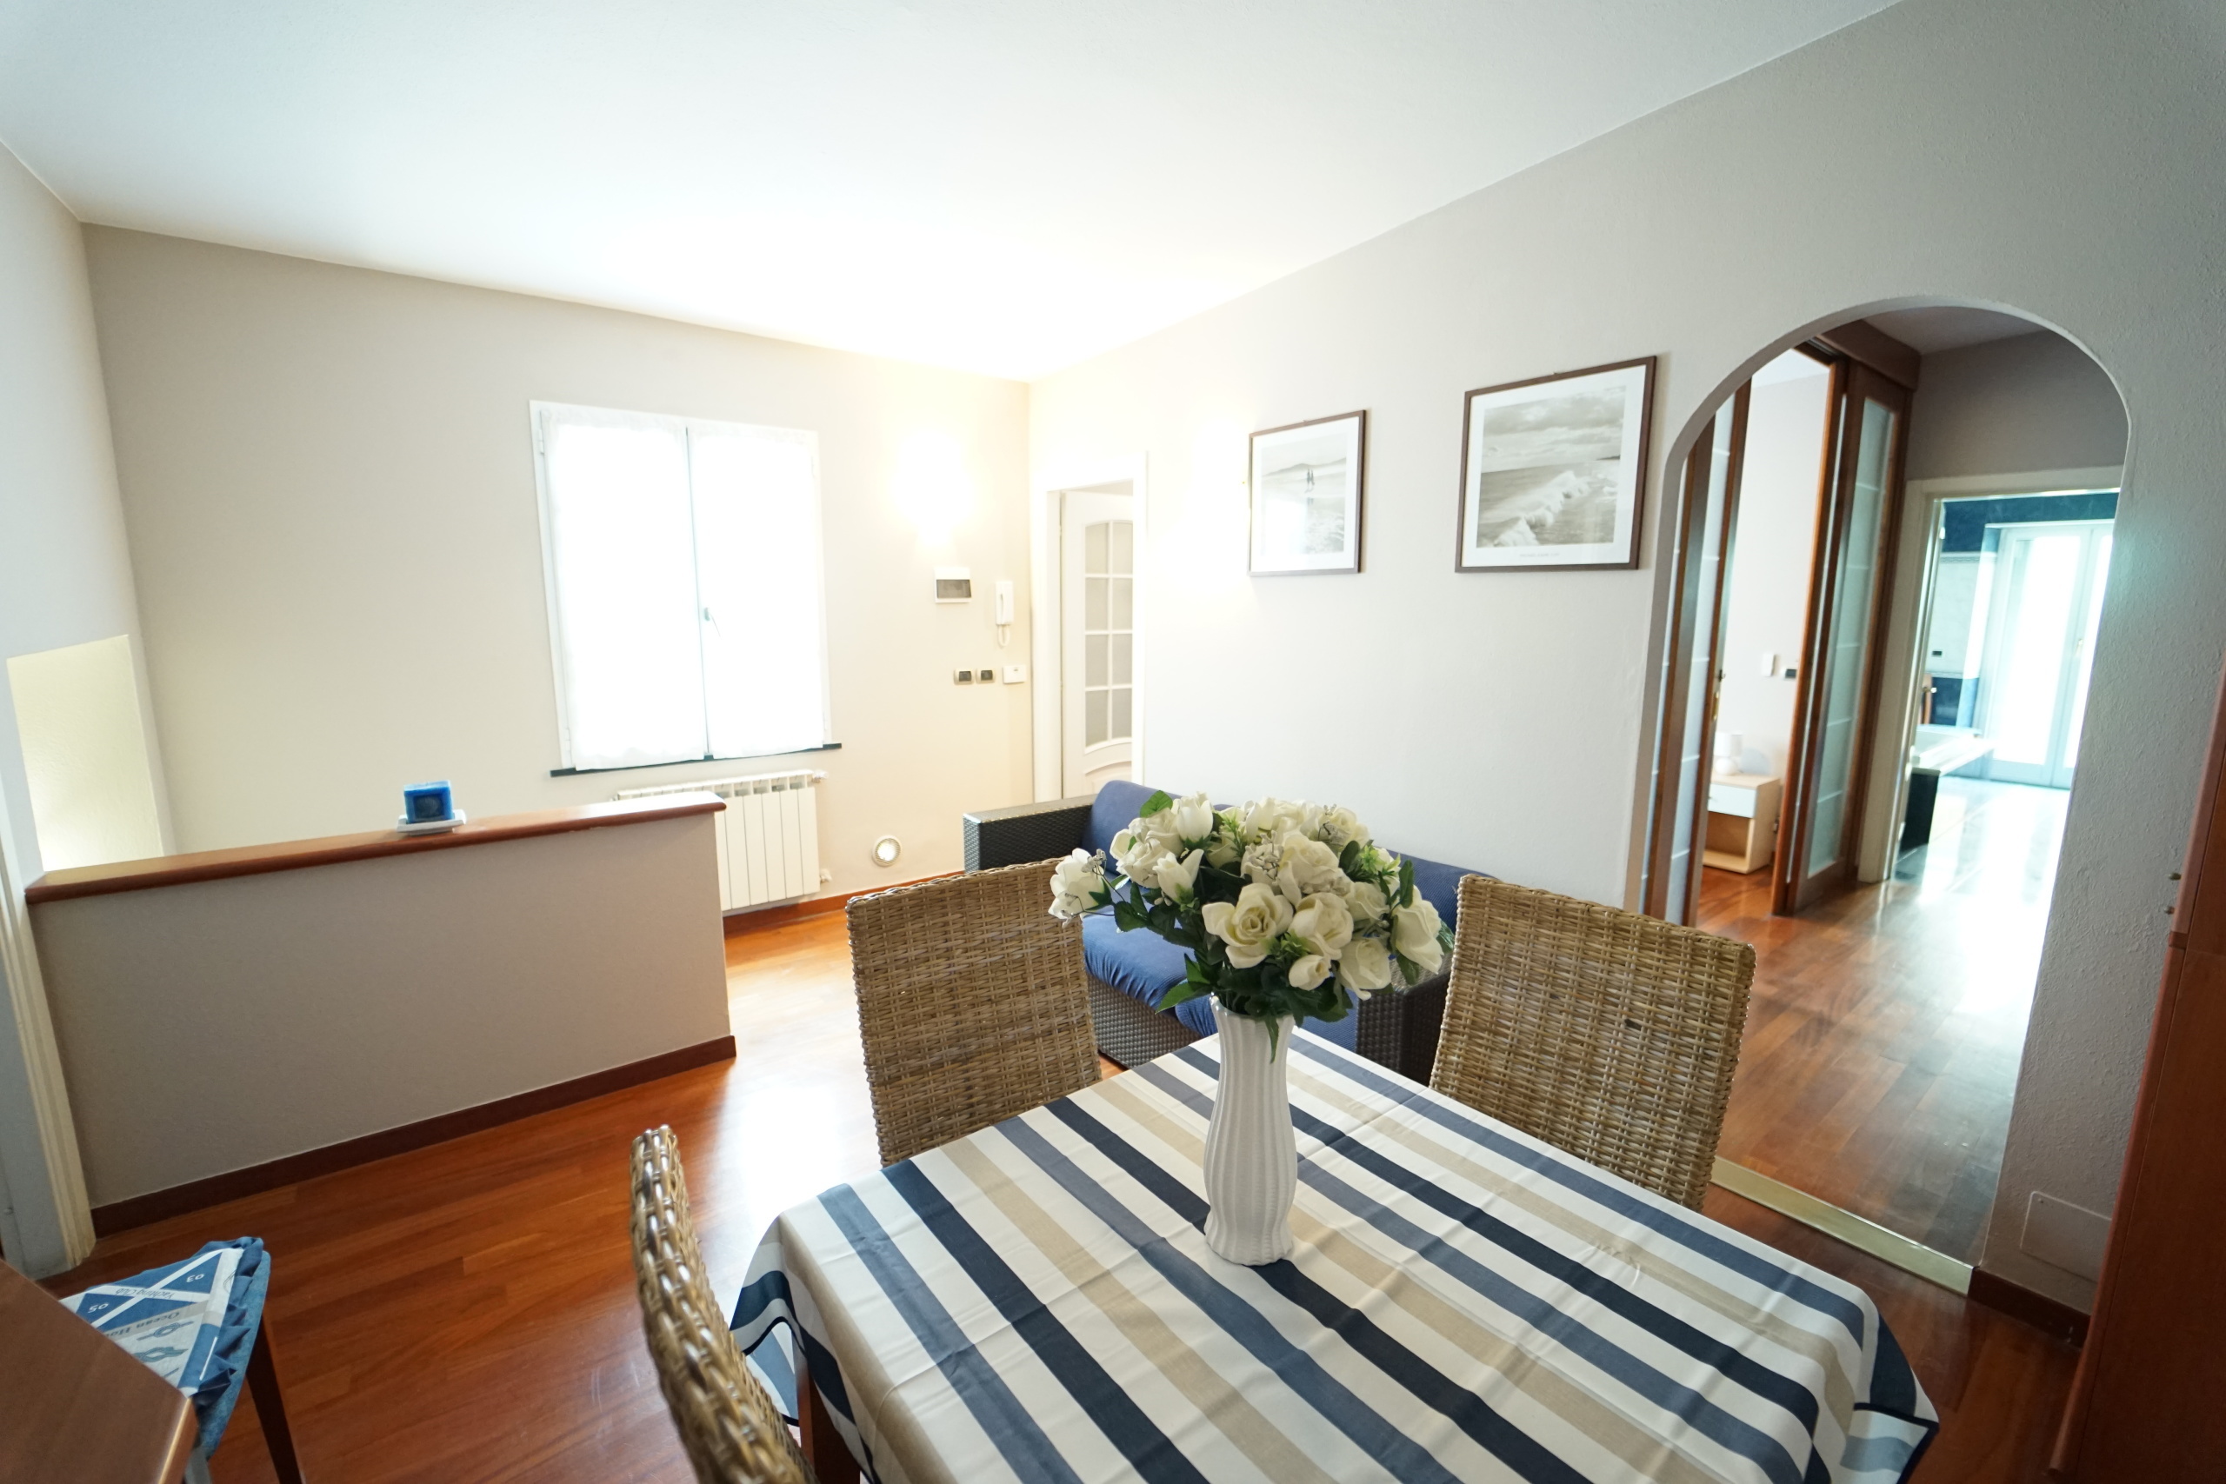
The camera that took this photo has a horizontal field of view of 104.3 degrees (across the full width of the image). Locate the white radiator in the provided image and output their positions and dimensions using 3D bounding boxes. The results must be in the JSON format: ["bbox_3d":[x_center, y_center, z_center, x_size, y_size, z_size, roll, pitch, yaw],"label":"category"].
[{"bbox_3d":[-1.751,0.463,3.921,0.830,0.585,0.100,-7,11,-35],"label":"white radiator"}]

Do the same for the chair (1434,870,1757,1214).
[{"bbox_3d":[0.619,0.788,1.371,0.560,0.965,0.460,-8,12,-40],"label":"chair"}]

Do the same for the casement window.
[{"bbox_3d":[-1.829,-0.663,3.807,1.110,1.450,0.080,-7,11,-35],"label":"casement window"}]

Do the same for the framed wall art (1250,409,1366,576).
[{"bbox_3d":[0.689,-0.870,3.118,0.025,0.527,0.535,-7,11,-35],"label":"framed wall art"}]

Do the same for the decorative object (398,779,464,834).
[{"bbox_3d":[-1.910,0.186,2.428,0.145,0.128,0.135,-7,11,-35],"label":"decorative object"}]

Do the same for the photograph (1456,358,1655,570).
[{"bbox_3d":[1.205,-0.738,2.400,0.025,0.524,0.527,-7,11,-35],"label":"photograph"}]

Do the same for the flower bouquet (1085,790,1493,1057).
[{"bbox_3d":[0.139,0.186,0.945,0.410,0.255,0.370,0,9,0],"label":"flower bouquet"}]

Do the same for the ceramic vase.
[{"bbox_3d":[0.152,0.426,0.980,0.108,0.296,0.108,0,9,0],"label":"ceramic vase"}]

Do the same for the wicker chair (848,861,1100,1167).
[{"bbox_3d":[-0.136,0.770,1.513,0.460,0.965,0.560,-6,10,-30],"label":"wicker chair"}]

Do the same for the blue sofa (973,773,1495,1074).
[{"bbox_3d":[0.361,0.668,2.979,0.890,0.710,2.100,-7,11,-35],"label":"blue sofa"}]

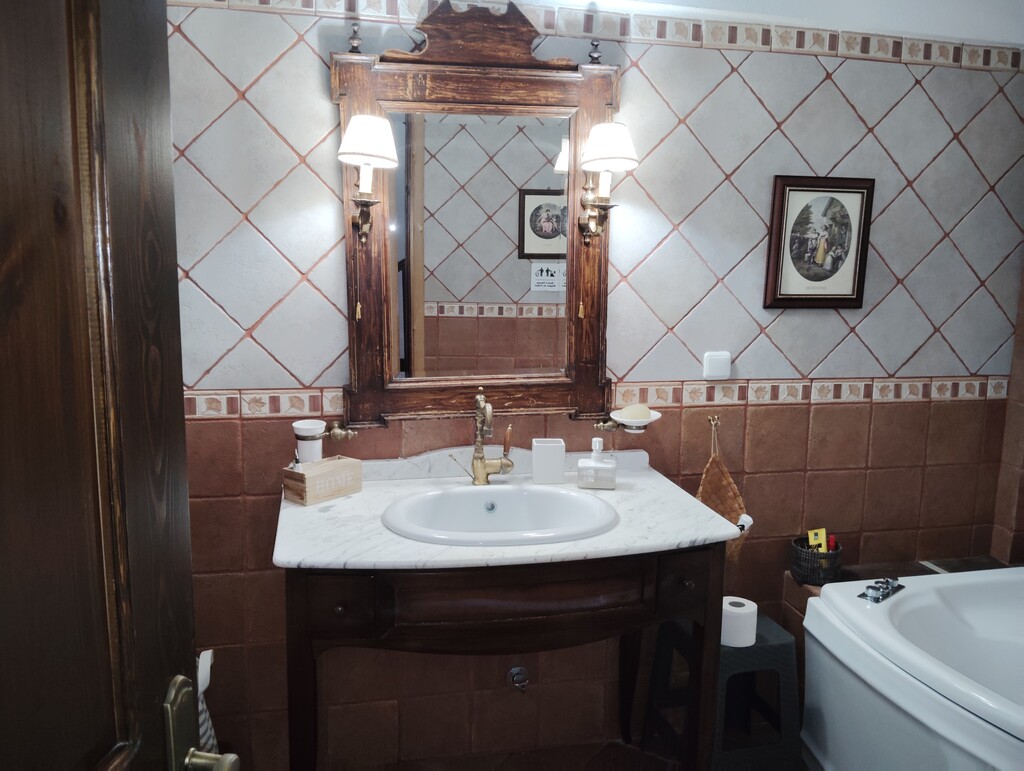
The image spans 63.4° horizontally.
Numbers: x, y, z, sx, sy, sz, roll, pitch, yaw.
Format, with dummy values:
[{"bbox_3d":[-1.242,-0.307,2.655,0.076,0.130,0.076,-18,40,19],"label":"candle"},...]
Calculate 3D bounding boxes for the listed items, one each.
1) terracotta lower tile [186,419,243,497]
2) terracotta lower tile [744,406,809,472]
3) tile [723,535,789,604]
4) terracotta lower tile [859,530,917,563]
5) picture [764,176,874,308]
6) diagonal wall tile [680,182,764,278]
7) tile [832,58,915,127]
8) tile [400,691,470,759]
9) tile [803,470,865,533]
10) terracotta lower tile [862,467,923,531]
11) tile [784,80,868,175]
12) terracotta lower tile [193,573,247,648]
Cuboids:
[{"bbox_3d":[-0.785,0.184,2.085,0.195,0.200,0.014,-1,8,-12],"label":"terracotta lower tile"},{"bbox_3d":[0.784,0.156,2.453,0.198,0.198,0.011,-1,8,-12],"label":"terracotta lower tile"},{"bbox_3d":[0.752,0.553,2.481,0.205,0.203,0.014,-1,8,-12],"label":"tile"},{"bbox_3d":[1.174,0.504,2.592,0.198,0.105,0.011,-1,8,-12],"label":"terracotta lower tile"},{"bbox_3d":[0.867,-0.401,2.346,0.314,0.366,0.024,-1,8,-12],"label":"picture"},{"bbox_3d":[0.595,-0.436,2.324,0.200,0.200,0.010,-45,15,-2],"label":"diagonal wall tile"},{"bbox_3d":[1.023,-0.868,2.354,0.198,0.198,0.011,45,-3,-15],"label":"tile"},{"bbox_3d":[-0.219,0.983,2.380,0.200,0.197,0.010,-1,9,-12],"label":"tile"},{"bbox_3d":[0.987,0.355,2.541,0.200,0.198,0.010,-1,9,-12],"label":"tile"},{"bbox_3d":[1.194,0.357,2.609,0.200,0.200,0.012,-1,9,-12],"label":"terracotta lower tile"},{"bbox_3d":[0.882,-0.724,2.344,0.198,0.198,0.011,45,-3,-15],"label":"tile"},{"bbox_3d":[-0.790,0.579,2.141,0.195,0.202,0.014,-1,8,-12],"label":"terracotta lower tile"}]

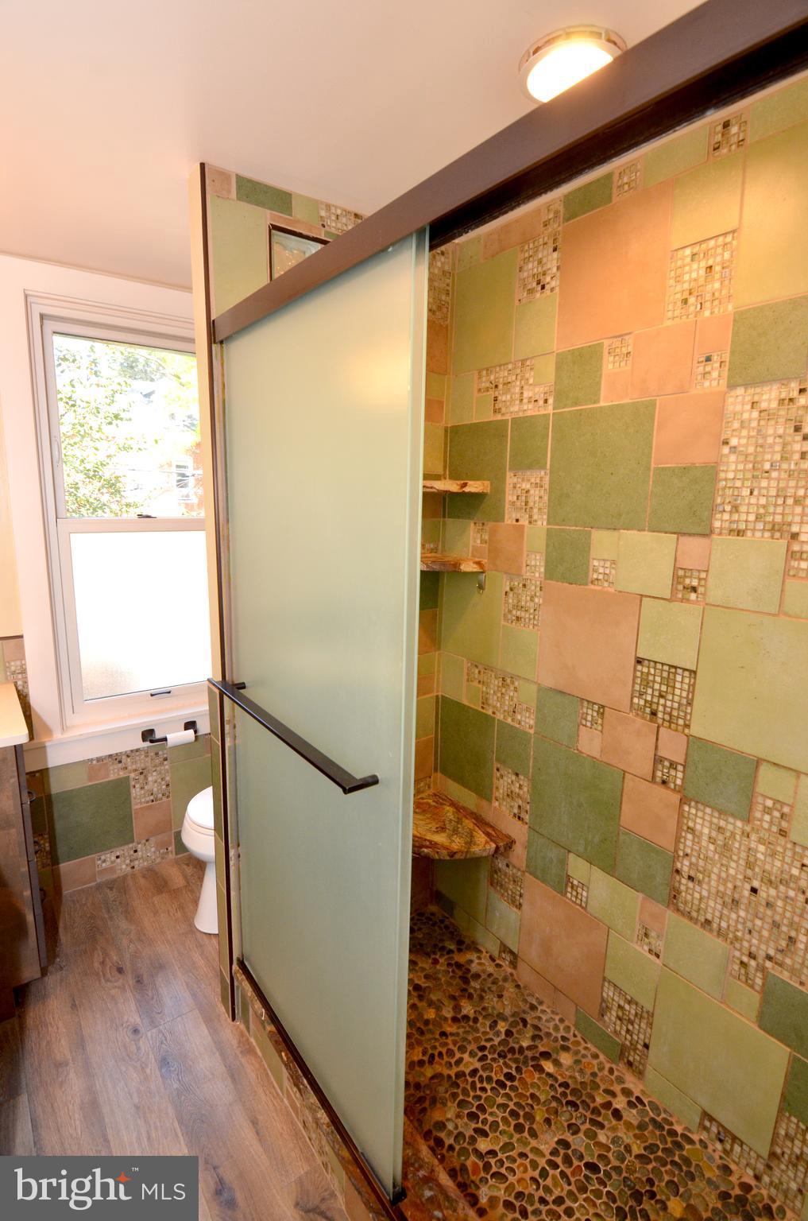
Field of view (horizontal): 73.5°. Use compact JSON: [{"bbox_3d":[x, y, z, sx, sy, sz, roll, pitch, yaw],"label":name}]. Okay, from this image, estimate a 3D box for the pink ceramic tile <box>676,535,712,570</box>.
[{"bbox_3d":[0.662,-0.134,1.235,0.011,0.074,0.074,-6,12,-35],"label":"pink ceramic tile"}]

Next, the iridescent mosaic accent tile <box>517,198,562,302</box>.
[{"bbox_3d":[0.375,-0.972,1.489,0.010,0.217,0.150,-6,13,-35],"label":"iridescent mosaic accent tile"}]

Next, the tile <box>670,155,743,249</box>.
[{"bbox_3d":[0.637,-0.852,1.136,0.010,0.145,0.146,-6,13,-35],"label":"tile"}]

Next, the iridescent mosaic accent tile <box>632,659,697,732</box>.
[{"bbox_3d":[0.638,0.206,1.332,0.012,0.149,0.146,-7,12,-36],"label":"iridescent mosaic accent tile"}]

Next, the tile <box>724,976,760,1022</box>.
[{"bbox_3d":[0.788,0.899,1.256,0.010,0.071,0.071,-8,14,-38],"label":"tile"}]

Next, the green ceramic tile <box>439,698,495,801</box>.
[{"bbox_3d":[0.231,0.489,1.942,0.010,0.305,0.284,-6,12,-35],"label":"green ceramic tile"}]

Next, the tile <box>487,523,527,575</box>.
[{"bbox_3d":[0.322,-0.192,1.689,0.010,0.150,0.154,-6,13,-35],"label":"tile"}]

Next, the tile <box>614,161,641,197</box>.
[{"bbox_3d":[0.529,-1.005,1.265,0.010,0.068,0.070,-6,13,-35],"label":"tile"}]

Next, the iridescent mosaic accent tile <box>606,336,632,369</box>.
[{"bbox_3d":[0.528,-0.625,1.320,0.010,0.072,0.072,-8,14,-38],"label":"iridescent mosaic accent tile"}]

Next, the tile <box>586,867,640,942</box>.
[{"bbox_3d":[0.579,0.805,1.496,0.011,0.149,0.149,-6,12,-35],"label":"tile"}]

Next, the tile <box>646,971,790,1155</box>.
[{"bbox_3d":[0.759,1.098,1.329,0.010,0.298,0.298,-8,14,-38],"label":"tile"}]

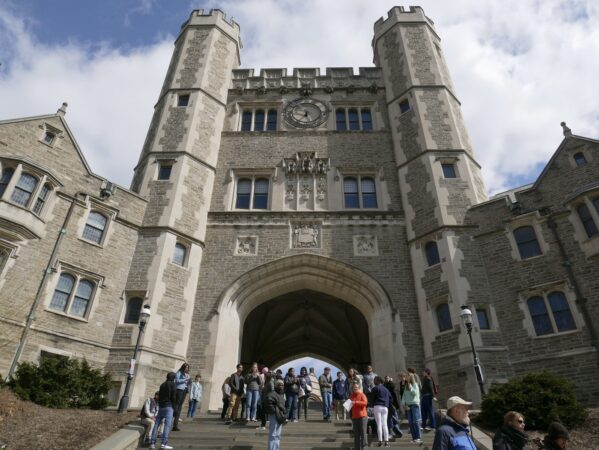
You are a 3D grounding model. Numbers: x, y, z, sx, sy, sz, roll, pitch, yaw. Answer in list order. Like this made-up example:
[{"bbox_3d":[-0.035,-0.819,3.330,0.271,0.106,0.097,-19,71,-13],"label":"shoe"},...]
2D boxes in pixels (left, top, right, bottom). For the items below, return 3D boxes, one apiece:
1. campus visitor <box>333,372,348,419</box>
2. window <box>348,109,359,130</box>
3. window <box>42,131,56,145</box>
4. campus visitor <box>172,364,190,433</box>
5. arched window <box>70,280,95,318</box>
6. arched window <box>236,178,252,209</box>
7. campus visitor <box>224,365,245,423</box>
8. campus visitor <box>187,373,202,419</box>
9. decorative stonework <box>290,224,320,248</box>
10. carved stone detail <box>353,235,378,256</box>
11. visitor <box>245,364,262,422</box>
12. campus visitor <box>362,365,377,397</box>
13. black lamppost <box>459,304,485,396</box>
[{"bbox_3d":[1.505,6.222,15.051,0.550,1.730,0.330,0,-34,1],"label":"campus visitor"},{"bbox_3d":[3.251,-6.315,24.879,0.656,1.873,0.250,0,-32,2],"label":"window"},{"bbox_3d":[-9.725,-3.386,16.189,0.180,0.500,0.330,-25,-41,34],"label":"window"},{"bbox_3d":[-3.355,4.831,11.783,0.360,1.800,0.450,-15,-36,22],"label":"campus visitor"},{"bbox_3d":[-7.820,2.601,14.961,0.200,1.340,0.540,-25,-41,34],"label":"arched window"},{"bbox_3d":[-2.932,-1.690,22.214,0.789,1.981,0.250,0,-32,2],"label":"arched window"},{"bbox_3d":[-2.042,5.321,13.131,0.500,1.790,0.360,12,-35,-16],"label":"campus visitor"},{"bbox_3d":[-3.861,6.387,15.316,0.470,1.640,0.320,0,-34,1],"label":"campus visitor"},{"bbox_3d":[0.346,0.516,20.583,1.484,1.472,0.250,0,-32,2],"label":"decorative stonework"},{"bbox_3d":[3.088,1.021,19.230,1.148,1.082,0.200,0,-34,1],"label":"carved stone detail"},{"bbox_3d":[-1.435,5.215,13.043,0.500,1.722,0.380,5,-32,-7],"label":"visitor"},{"bbox_3d":[2.561,5.876,14.654,0.540,1.770,0.350,0,-34,1],"label":"campus visitor"},{"bbox_3d":[6.087,4.569,14.334,0.440,3.759,0.440,0,-32,2],"label":"black lamppost"}]

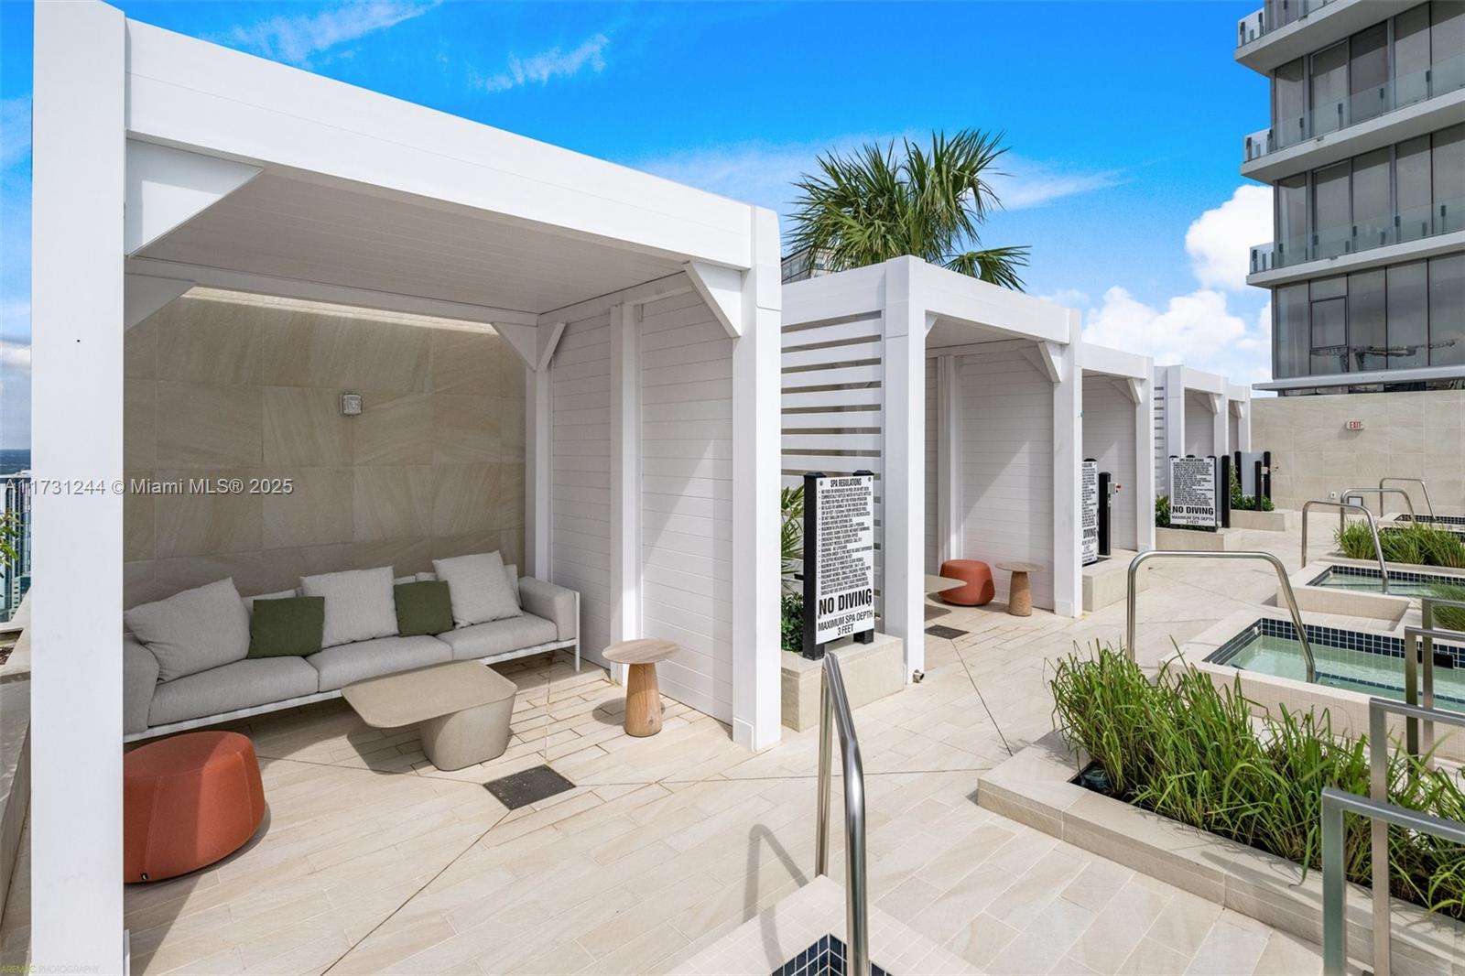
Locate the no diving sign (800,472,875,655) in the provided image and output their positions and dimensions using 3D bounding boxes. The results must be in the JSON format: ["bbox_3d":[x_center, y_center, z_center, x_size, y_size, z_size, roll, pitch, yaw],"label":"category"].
[{"bbox_3d":[0.745,0.496,4.802,0.664,1.233,0.127,-3,4,-42],"label":"no diving sign"}]

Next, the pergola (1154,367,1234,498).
[{"bbox_3d":[8.094,-0.811,14.336,3.186,3.131,2.954,-3,4,-42],"label":"pergola"}]

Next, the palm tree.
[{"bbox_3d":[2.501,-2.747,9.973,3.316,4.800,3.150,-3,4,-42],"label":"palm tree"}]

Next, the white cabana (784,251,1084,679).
[{"bbox_3d":[1.471,-0.285,7.190,3.140,3.131,2.954,-3,4,-42],"label":"white cabana"}]

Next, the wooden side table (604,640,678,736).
[{"bbox_3d":[-0.556,1.252,4.281,0.474,0.485,0.474,0,3,0],"label":"wooden side table"}]

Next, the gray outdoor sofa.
[{"bbox_3d":[-2.501,1.080,4.759,2.733,0.760,0.959,-3,4,-42],"label":"gray outdoor sofa"}]

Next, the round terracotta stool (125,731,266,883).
[{"bbox_3d":[-2.444,1.378,3.077,0.623,0.411,0.623,-3,4,-42],"label":"round terracotta stool"}]

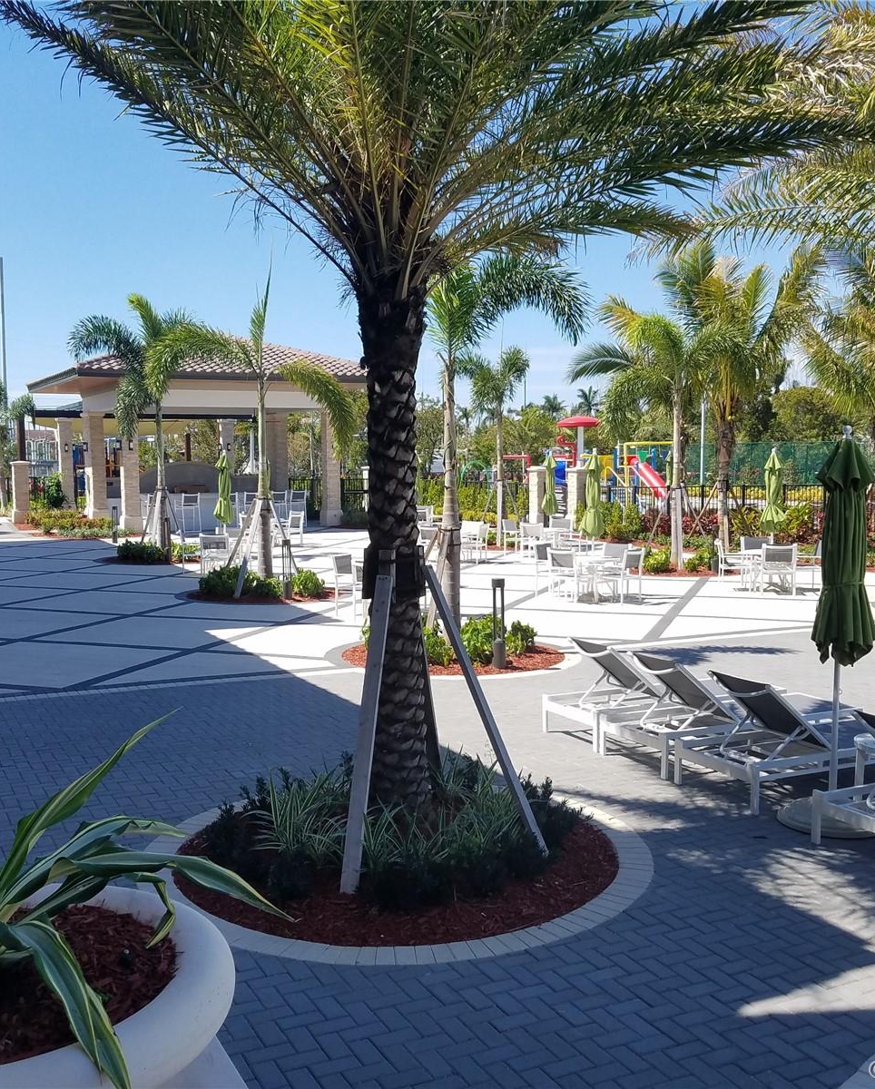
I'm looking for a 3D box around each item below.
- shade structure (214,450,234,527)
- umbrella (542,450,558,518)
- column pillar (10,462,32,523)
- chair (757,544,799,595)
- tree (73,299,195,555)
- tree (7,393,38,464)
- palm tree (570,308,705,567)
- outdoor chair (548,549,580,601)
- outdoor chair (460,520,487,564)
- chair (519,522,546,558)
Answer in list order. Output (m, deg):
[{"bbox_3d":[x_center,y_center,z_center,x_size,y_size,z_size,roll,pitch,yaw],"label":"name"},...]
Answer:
[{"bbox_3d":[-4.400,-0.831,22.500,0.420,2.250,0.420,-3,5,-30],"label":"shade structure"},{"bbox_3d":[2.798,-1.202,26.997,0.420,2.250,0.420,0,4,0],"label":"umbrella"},{"bbox_3d":[-14.315,-1.755,37.500,0.600,2.150,0.600,-3,5,-30],"label":"column pillar"},{"bbox_3d":[5.979,0.430,19.139,0.600,0.870,0.620,1,5,10],"label":"chair"},{"bbox_3d":[-7.095,-2.768,25.564,2.900,6.101,2.900,0,4,0],"label":"tree"},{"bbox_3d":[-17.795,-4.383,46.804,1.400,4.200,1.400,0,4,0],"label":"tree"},{"bbox_3d":[4.326,-2.266,23.300,3.000,5.600,3.000,0,4,0],"label":"palm tree"},{"bbox_3d":[2.249,0.488,18.292,0.600,0.870,0.620,4,6,43],"label":"outdoor chair"},{"bbox_3d":[0.730,-0.015,24.672,0.620,0.880,0.600,2,5,20],"label":"outdoor chair"},{"bbox_3d":[2.391,-0.099,27.200,0.570,0.870,0.620,1,5,20],"label":"chair"}]

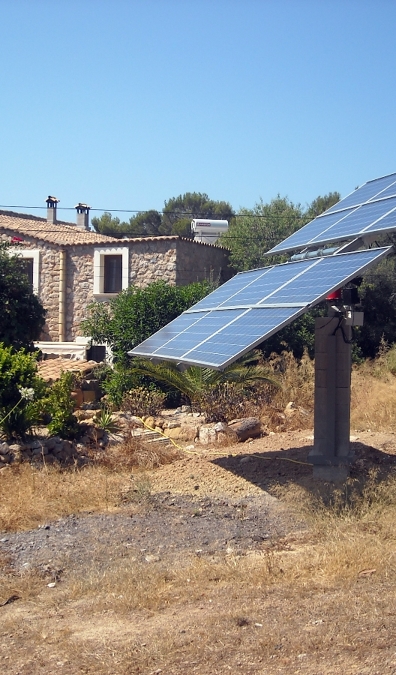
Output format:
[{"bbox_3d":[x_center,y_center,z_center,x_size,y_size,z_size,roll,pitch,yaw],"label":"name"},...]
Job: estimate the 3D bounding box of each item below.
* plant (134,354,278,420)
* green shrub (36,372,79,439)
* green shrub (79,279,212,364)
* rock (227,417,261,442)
[{"bbox_3d":[0.119,0.807,16.700,2.700,1.270,2.300,0,1,0],"label":"plant"},{"bbox_3d":[-2.053,0.994,13.300,0.620,0.960,0.600,0,1,-9],"label":"green shrub"},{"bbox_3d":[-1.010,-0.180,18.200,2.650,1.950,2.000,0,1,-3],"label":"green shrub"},{"bbox_3d":[0.688,1.317,13.326,0.460,0.300,0.360,0,1,-11],"label":"rock"}]

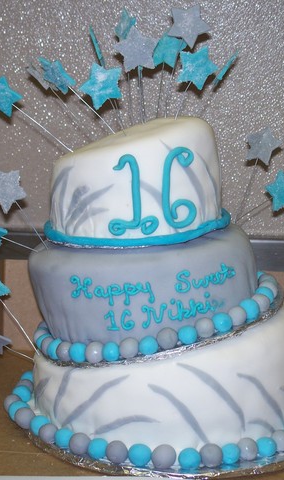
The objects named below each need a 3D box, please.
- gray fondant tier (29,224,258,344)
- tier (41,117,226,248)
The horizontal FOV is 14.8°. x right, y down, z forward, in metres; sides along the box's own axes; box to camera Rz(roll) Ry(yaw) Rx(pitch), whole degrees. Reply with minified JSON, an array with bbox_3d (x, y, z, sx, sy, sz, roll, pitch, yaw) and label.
[{"bbox_3d":[0.002,0.031,1.033,0.212,0.086,0.212,-8,12,-5],"label":"gray fondant tier"},{"bbox_3d":[-0.005,-0.057,1.012,0.167,0.092,0.167,-5,12,-10],"label":"tier"}]

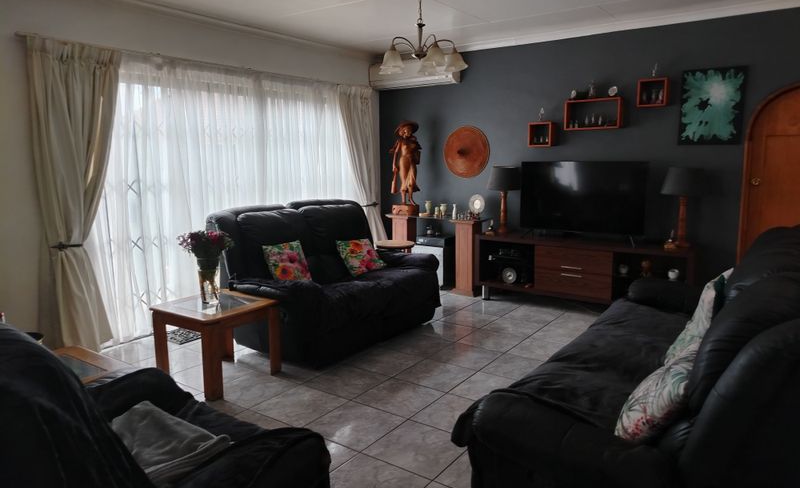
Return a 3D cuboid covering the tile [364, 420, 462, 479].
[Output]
[{"bbox_3d":[0.095,0.995,2.701,0.400,0.010,0.400,6,11,35],"label":"tile"}]

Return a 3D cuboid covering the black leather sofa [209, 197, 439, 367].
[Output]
[{"bbox_3d":[-0.516,0.175,4.594,1.085,1.040,1.648,6,11,35],"label":"black leather sofa"}]

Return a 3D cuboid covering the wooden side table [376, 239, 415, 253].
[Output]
[{"bbox_3d":[-0.032,0.250,5.640,0.380,0.510,0.380,6,11,35],"label":"wooden side table"}]

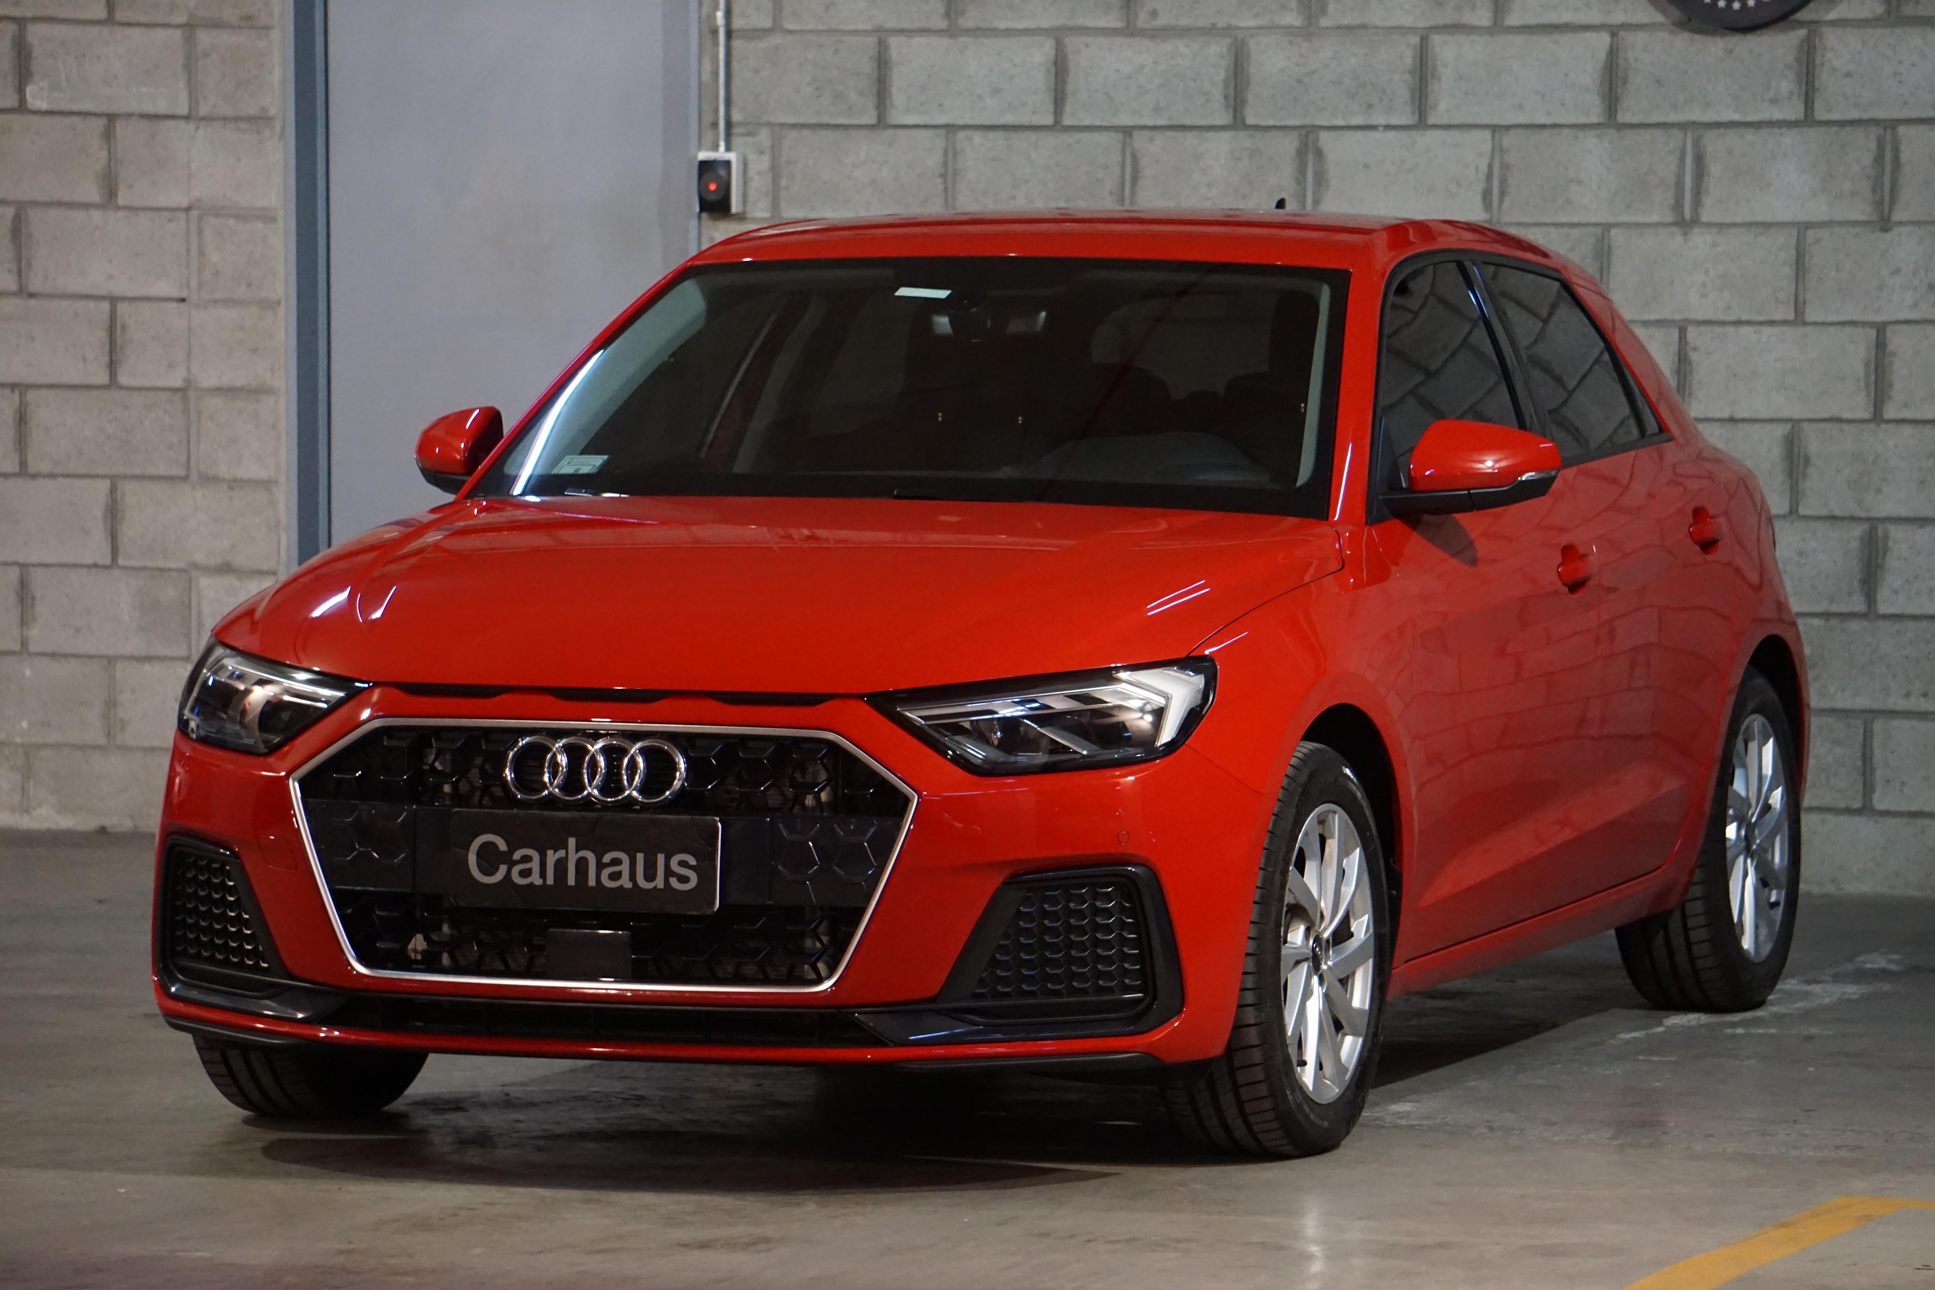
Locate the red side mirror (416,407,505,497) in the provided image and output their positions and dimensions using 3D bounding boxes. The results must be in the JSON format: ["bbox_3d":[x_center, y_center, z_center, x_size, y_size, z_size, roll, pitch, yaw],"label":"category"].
[{"bbox_3d":[-0.860,-0.315,12.375,0.210,0.160,0.240,1,3,20],"label":"red side mirror"}]

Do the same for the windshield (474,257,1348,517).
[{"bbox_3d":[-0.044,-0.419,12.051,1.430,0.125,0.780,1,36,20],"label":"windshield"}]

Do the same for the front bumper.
[{"bbox_3d":[-0.461,0.322,10.960,1.710,0.535,0.480,1,3,20],"label":"front bumper"}]

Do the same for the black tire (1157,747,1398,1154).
[{"bbox_3d":[0.442,0.452,11.212,0.205,0.617,0.622,1,3,20],"label":"black tire"}]

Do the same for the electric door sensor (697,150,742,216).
[{"bbox_3d":[-0.539,-1.004,16.474,0.088,0.130,0.060,2,3,19],"label":"electric door sensor"}]

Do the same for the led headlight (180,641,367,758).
[{"bbox_3d":[-0.996,0.077,11.205,0.420,0.172,0.380,1,3,20],"label":"led headlight"}]

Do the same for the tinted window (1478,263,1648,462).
[{"bbox_3d":[1.006,-0.476,12.842,0.080,0.373,0.720,-28,-7,19],"label":"tinted window"}]

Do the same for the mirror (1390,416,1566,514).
[{"bbox_3d":[0.784,-0.274,11.780,0.210,0.160,0.240,1,3,20],"label":"mirror"}]

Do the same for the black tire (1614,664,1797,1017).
[{"bbox_3d":[1.323,0.343,13.621,0.205,0.617,0.622,1,3,20],"label":"black tire"}]

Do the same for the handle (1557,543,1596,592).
[{"bbox_3d":[0.998,-0.128,12.413,0.045,0.070,0.185,1,3,20],"label":"handle"}]

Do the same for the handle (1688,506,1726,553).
[{"bbox_3d":[1.288,-0.201,13.186,0.045,0.070,0.185,1,3,20],"label":"handle"}]

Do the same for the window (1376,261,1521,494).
[{"bbox_3d":[0.746,-0.424,12.128,0.080,0.427,1.000,-26,-6,19],"label":"window"}]

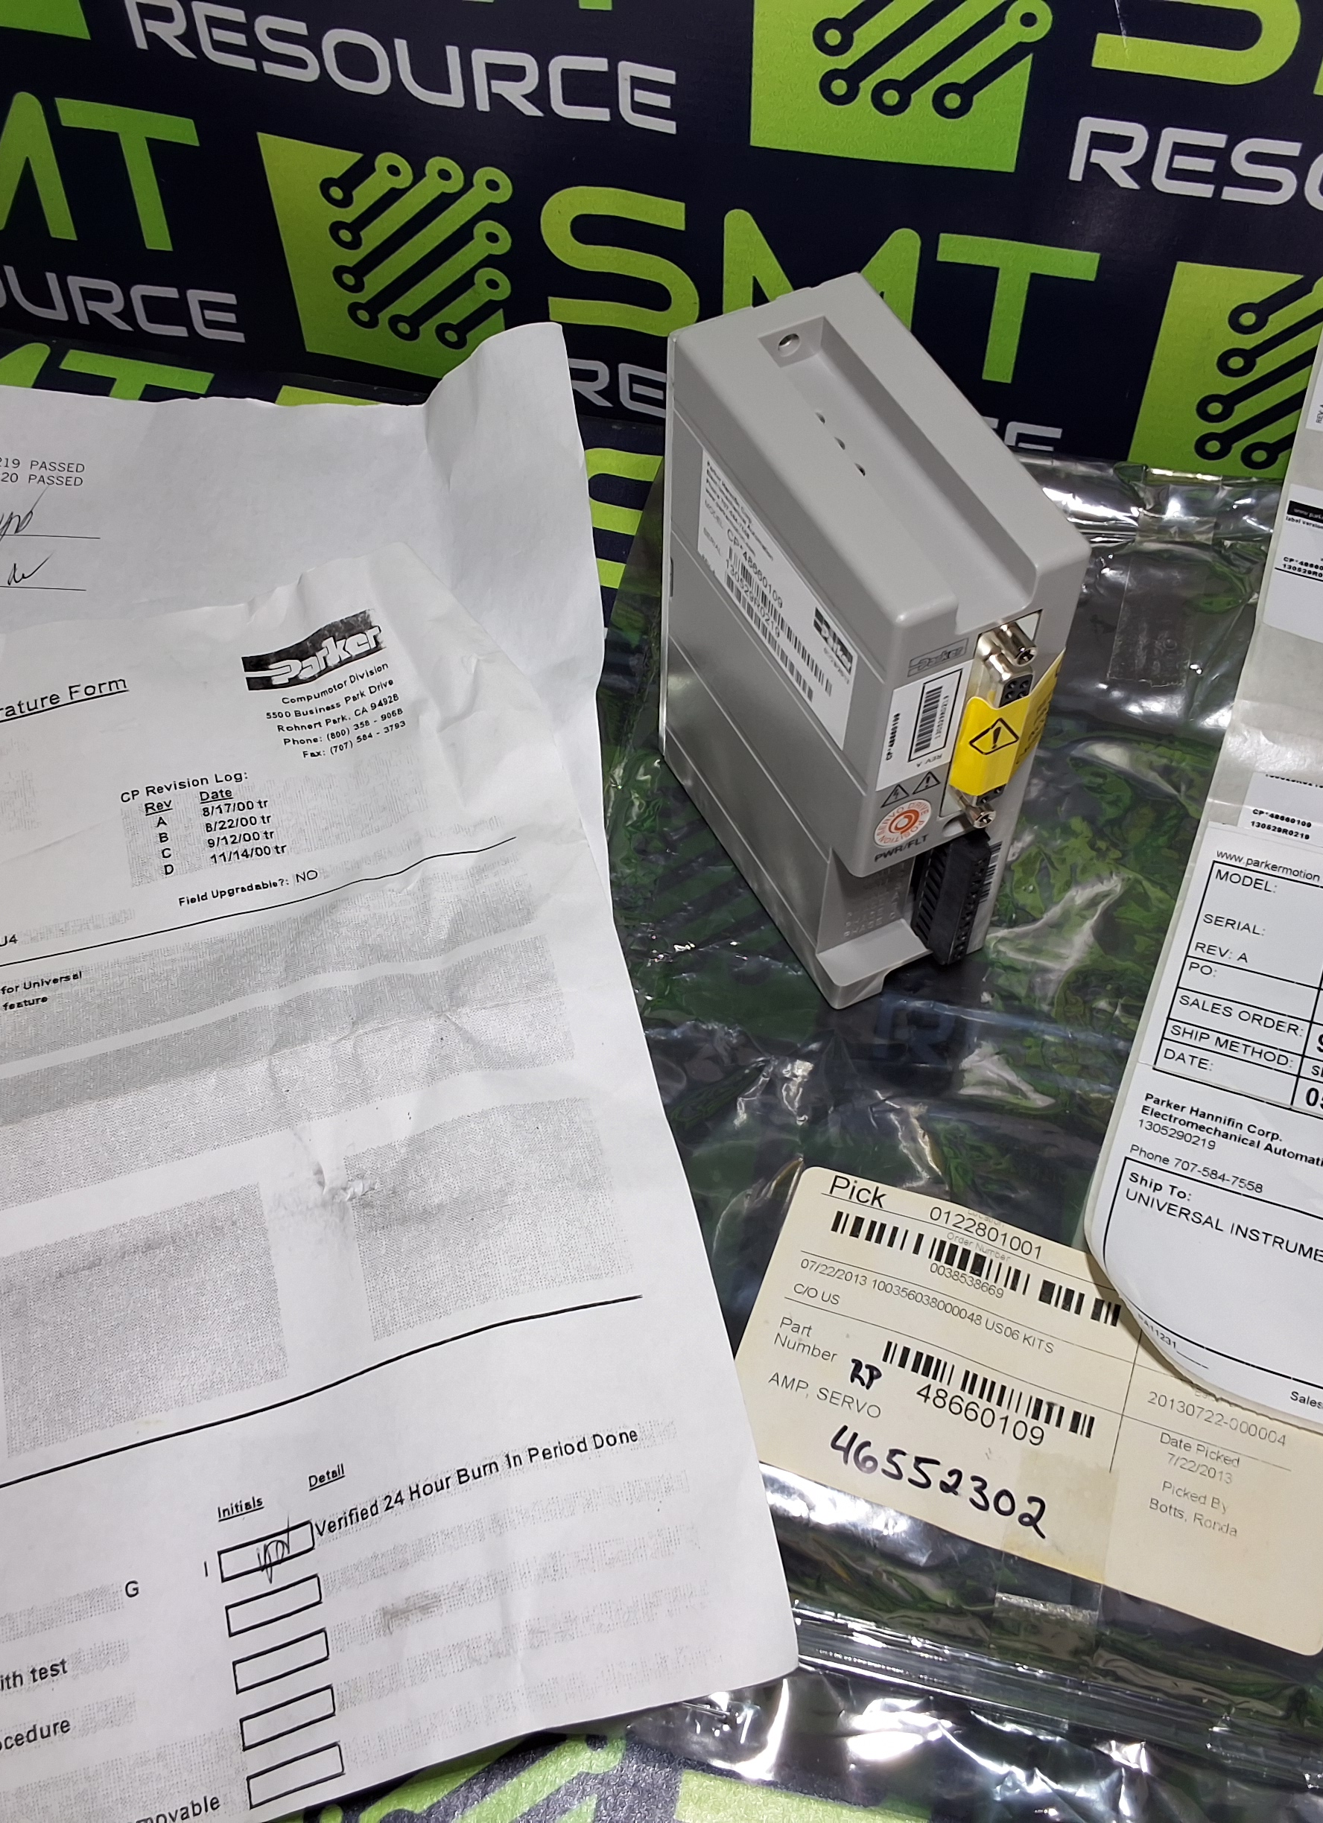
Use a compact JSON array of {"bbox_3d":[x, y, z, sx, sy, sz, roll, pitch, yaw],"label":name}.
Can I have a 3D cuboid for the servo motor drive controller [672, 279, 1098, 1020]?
[{"bbox_3d":[0.038,-0.046,0.395,0.039,0.127,0.085,-23,60,-15],"label":"servo motor drive controller"}]

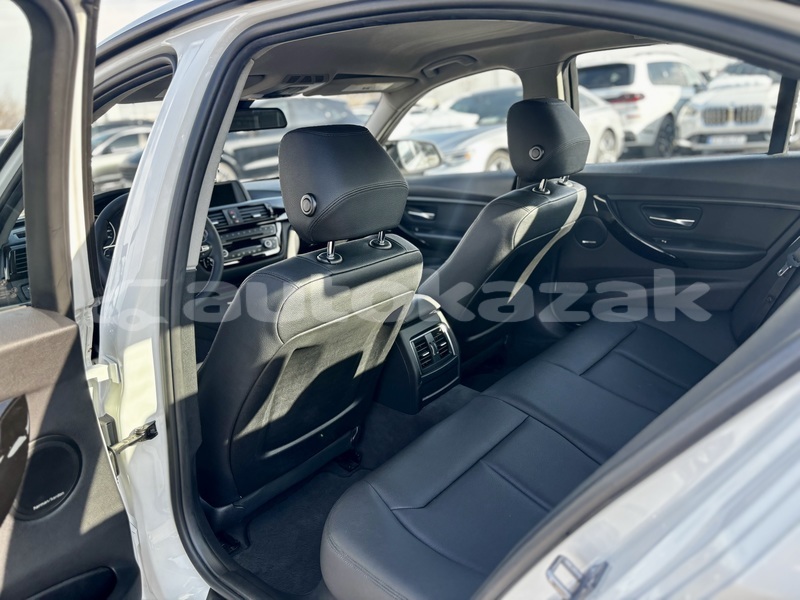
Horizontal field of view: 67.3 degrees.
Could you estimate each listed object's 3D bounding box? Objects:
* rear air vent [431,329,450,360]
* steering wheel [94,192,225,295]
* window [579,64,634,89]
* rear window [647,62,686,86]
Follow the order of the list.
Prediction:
[{"bbox_3d":[0.102,0.111,1.535,0.022,0.066,0.046,-15,5,45],"label":"rear air vent"},{"bbox_3d":[-0.705,-0.149,1.774,0.370,0.370,0.100,-24,0,-43],"label":"steering wheel"},{"bbox_3d":[3.435,-3.876,10.506,1.280,0.400,0.120,9,7,38],"label":"window"},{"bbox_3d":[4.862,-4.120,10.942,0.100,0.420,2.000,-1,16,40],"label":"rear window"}]

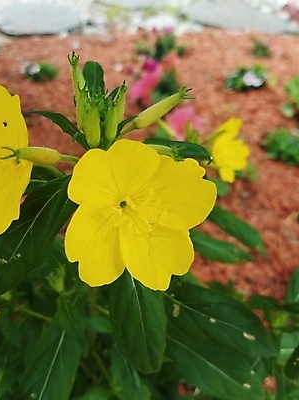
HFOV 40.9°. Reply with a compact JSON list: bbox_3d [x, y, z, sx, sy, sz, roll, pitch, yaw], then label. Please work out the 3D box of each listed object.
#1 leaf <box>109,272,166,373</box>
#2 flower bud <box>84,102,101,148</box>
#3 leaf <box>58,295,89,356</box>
[{"bbox_3d":[-0.005,0.056,0.190,0.025,0.009,0.053,-17,81,-4],"label":"leaf"},{"bbox_3d":[-0.026,-0.034,0.180,0.008,0.022,0.008,0,22,0],"label":"flower bud"},{"bbox_3d":[-0.048,0.079,0.250,0.014,0.040,0.008,-21,0,-1],"label":"leaf"}]

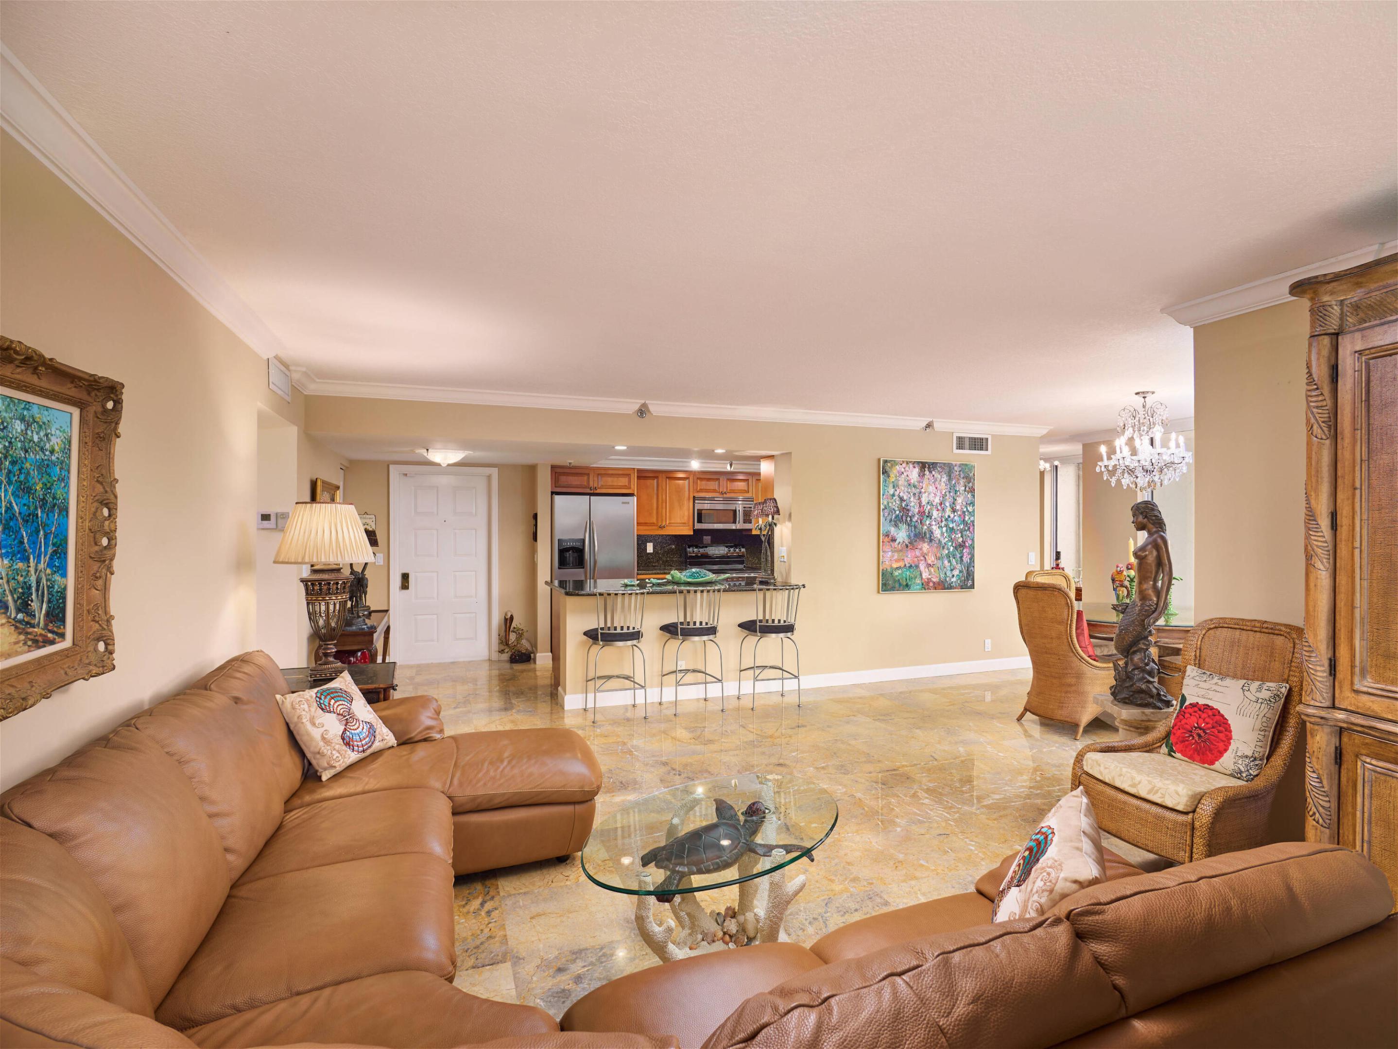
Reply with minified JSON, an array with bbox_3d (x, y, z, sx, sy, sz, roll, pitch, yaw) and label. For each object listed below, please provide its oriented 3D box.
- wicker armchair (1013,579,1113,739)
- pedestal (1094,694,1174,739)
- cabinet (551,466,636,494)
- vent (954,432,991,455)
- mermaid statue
[{"bbox_3d":[2.777,0.930,5.270,0.700,1.060,0.620,0,0,-19],"label":"wicker armchair"},{"bbox_3d":[2.522,1.250,4.151,0.360,0.460,0.360,0,0,0],"label":"pedestal"},{"bbox_3d":[-1.236,-0.477,8.102,0.914,0.270,0.580,0,0,-21],"label":"cabinet"},{"bbox_3d":[2.707,-0.795,7.190,0.455,0.200,0.025,0,0,-20],"label":"vent"},{"bbox_3d":[2.535,0.430,4.160,0.330,1.140,0.280,0,0,11],"label":"mermaid statue"}]

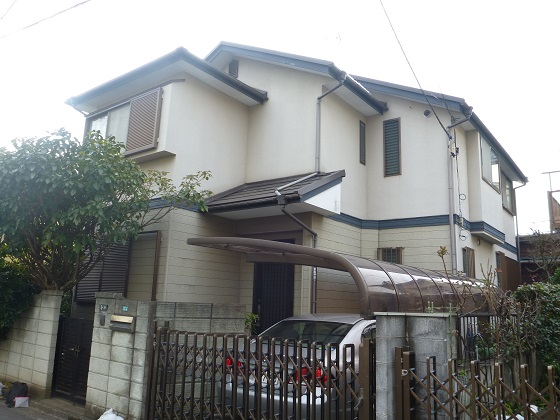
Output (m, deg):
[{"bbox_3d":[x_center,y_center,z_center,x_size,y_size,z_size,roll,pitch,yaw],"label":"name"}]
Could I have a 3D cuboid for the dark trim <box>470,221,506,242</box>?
[{"bbox_3d":[4.634,0.522,10.011,0.310,0.210,2.070,-6,-14,36],"label":"dark trim"}]

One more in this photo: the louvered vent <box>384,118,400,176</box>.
[{"bbox_3d":[2.370,-1.324,9.560,0.385,1.260,0.080,-6,-14,36],"label":"louvered vent"}]

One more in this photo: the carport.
[{"bbox_3d":[1.366,1.115,6.580,2.510,0.990,5.060,-7,-14,38],"label":"carport"}]

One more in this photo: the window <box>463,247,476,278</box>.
[{"bbox_3d":[3.936,1.220,9.346,0.110,0.850,0.650,-6,-13,36],"label":"window"}]

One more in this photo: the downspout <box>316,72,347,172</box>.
[{"bbox_3d":[0.944,-1.621,8.378,0.600,1.830,0.100,-6,-14,36],"label":"downspout"}]

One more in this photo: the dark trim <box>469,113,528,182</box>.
[{"bbox_3d":[5.549,-1.376,11.234,0.150,0.160,5.850,-6,-14,36],"label":"dark trim"}]

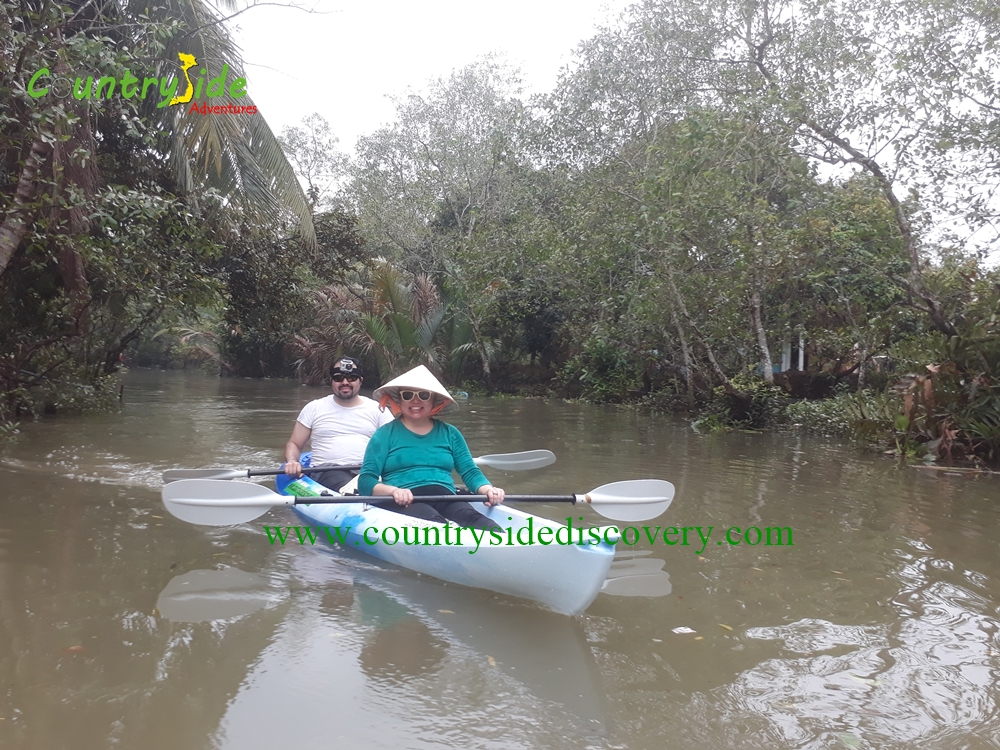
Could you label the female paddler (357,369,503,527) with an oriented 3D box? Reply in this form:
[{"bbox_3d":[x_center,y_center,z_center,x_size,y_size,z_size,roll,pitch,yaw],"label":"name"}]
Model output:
[{"bbox_3d":[-0.250,0.345,3.330,0.620,0.790,0.980,2,1,-24],"label":"female paddler"}]

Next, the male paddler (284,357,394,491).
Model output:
[{"bbox_3d":[-0.725,0.321,4.124,0.680,0.830,0.970,-1,2,-25],"label":"male paddler"}]

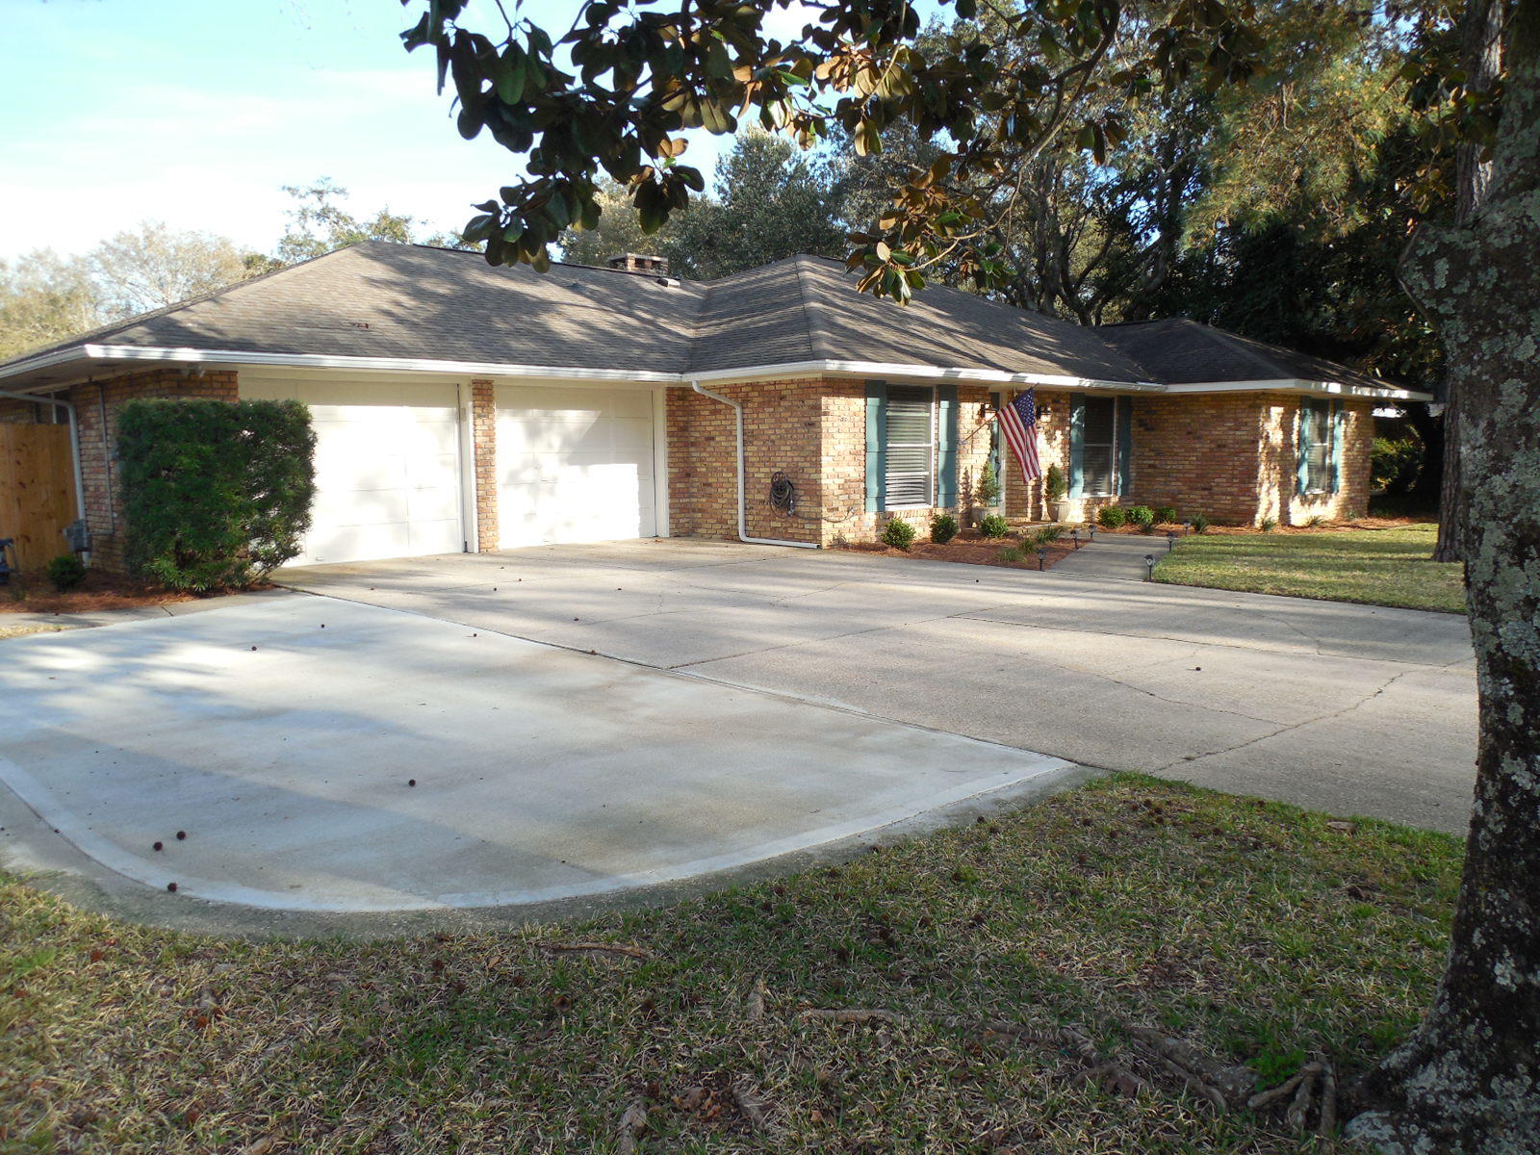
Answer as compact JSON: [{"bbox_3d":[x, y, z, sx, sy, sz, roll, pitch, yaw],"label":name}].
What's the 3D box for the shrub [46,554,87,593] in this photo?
[{"bbox_3d":[-7.431,-0.052,11.710,0.410,0.390,0.410,-5,8,-32],"label":"shrub"}]

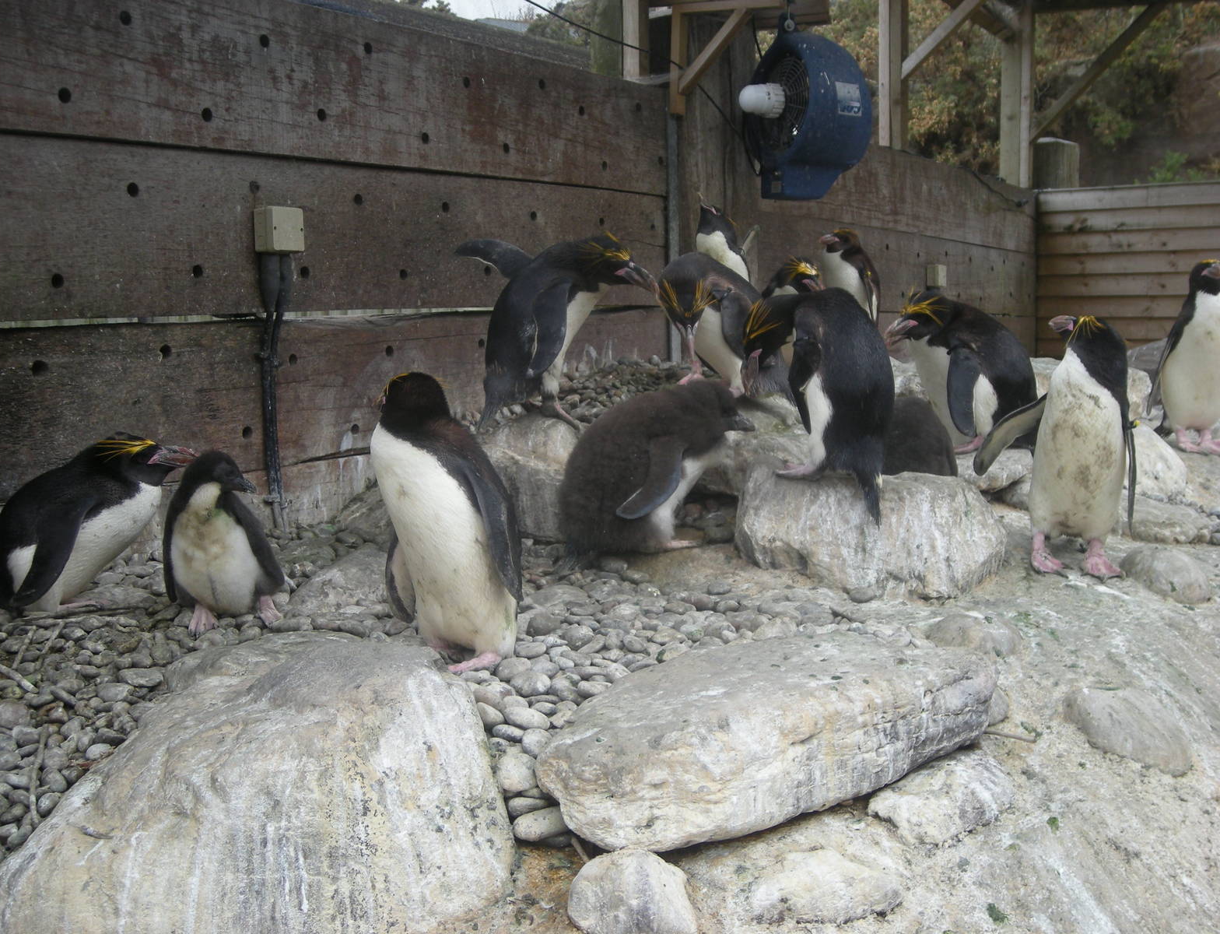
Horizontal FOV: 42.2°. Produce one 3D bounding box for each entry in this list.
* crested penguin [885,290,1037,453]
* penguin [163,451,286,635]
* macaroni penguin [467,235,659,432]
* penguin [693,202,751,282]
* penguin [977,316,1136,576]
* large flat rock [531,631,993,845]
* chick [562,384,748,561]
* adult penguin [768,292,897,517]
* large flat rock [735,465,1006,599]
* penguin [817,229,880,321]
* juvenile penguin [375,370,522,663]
[{"bbox_3d":[0.840,-0.229,3.780,0.330,0.375,0.230,-5,8,-37],"label":"crested penguin"},{"bbox_3d":[-0.670,0.131,2.750,0.210,0.305,0.190,-1,6,-6],"label":"penguin"},{"bbox_3d":[-0.107,-0.286,3.380,0.380,0.400,0.230,2,7,25],"label":"macaroni penguin"},{"bbox_3d":[0.303,-0.479,4.200,0.200,0.450,0.200,4,8,37],"label":"penguin"},{"bbox_3d":[0.916,-0.043,3.250,0.320,0.520,0.200,-1,6,-6],"label":"penguin"},{"bbox_3d":[0.242,0.413,2.420,0.670,0.140,0.310,-12,16,-26],"label":"large flat rock"},{"bbox_3d":[0.098,0.005,3.370,0.390,0.360,0.220,2,6,22],"label":"chick"},{"bbox_3d":[0.445,-0.130,3.270,0.310,0.470,0.210,3,7,35],"label":"adult penguin"},{"bbox_3d":[0.538,0.136,3.270,0.520,0.210,0.340,0,6,12],"label":"large flat rock"},{"bbox_3d":[0.718,-0.506,4.800,0.200,0.450,0.200,-7,8,-44],"label":"penguin"},{"bbox_3d":[-0.290,0.093,2.830,0.240,0.515,0.240,4,8,37],"label":"juvenile penguin"}]

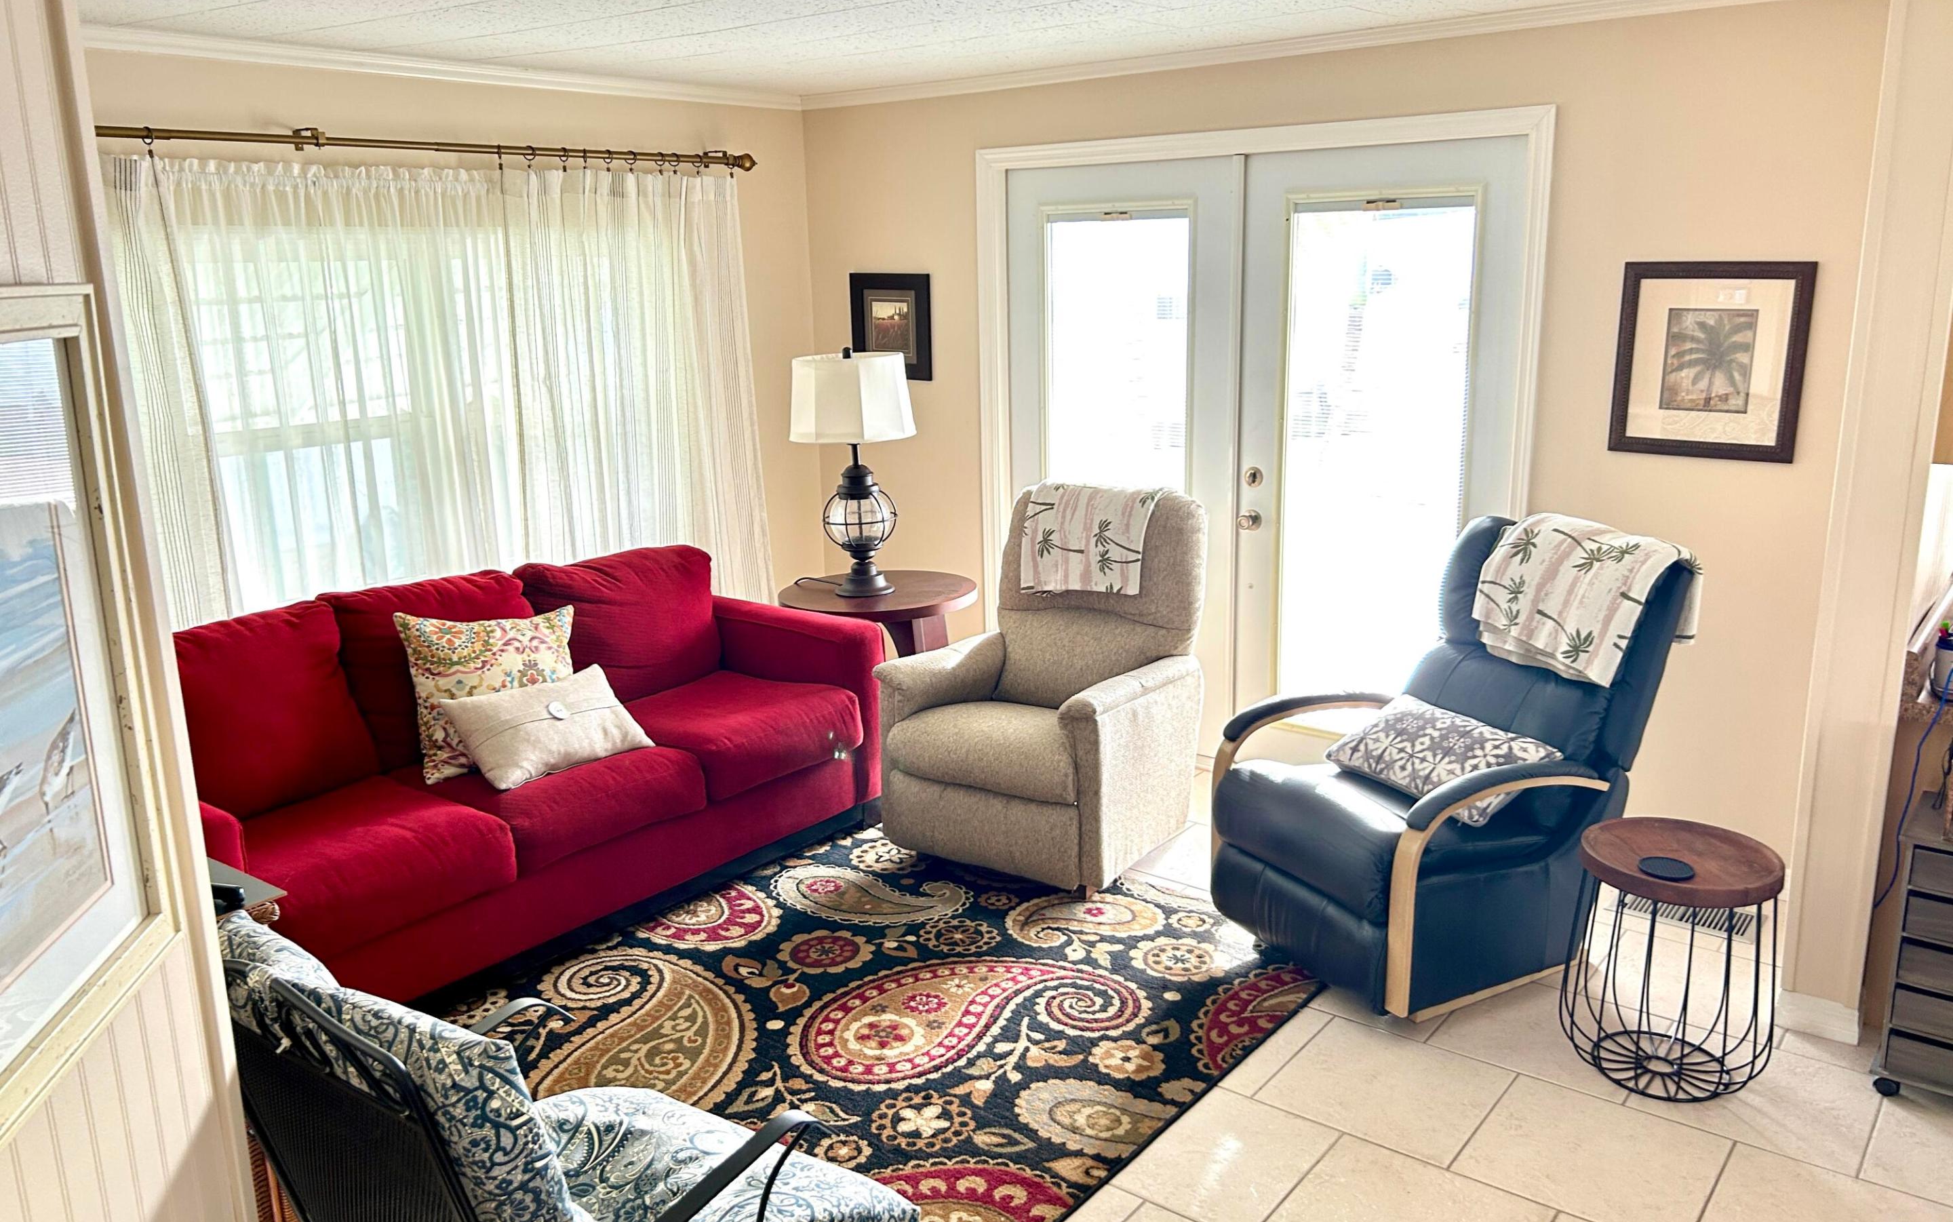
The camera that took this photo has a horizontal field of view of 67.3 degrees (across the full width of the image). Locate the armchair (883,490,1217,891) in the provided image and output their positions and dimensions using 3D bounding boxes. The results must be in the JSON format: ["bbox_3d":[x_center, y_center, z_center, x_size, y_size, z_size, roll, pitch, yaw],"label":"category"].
[{"bbox_3d":[0.239,0.192,4.554,0.780,1.070,0.870,9,17,37],"label":"armchair"}]

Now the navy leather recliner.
[{"bbox_3d":[1.278,0.340,3.908,1.060,1.040,0.790,-8,15,-27],"label":"navy leather recliner"}]

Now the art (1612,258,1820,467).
[{"bbox_3d":[1.967,-0.671,3.942,0.465,0.515,0.025,9,17,37],"label":"art"}]

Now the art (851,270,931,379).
[{"bbox_3d":[-0.331,-1.098,5.660,0.390,0.400,0.025,9,17,37],"label":"art"}]

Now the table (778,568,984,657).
[{"bbox_3d":[-0.355,0.222,5.439,0.730,0.620,0.730,-1,14,0],"label":"table"}]

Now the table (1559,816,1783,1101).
[{"bbox_3d":[1.530,0.771,3.232,0.440,0.510,0.440,9,17,37],"label":"table"}]

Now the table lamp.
[{"bbox_3d":[-0.421,-0.507,5.289,0.450,0.870,0.450,9,17,37],"label":"table lamp"}]

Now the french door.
[{"bbox_3d":[0.861,-0.463,4.913,1.820,2.040,0.060,9,17,37],"label":"french door"}]

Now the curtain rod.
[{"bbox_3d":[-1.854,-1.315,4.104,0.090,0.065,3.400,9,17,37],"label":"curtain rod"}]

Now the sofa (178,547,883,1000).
[{"bbox_3d":[-1.346,0.411,4.138,0.950,0.910,2.180,10,18,39],"label":"sofa"}]

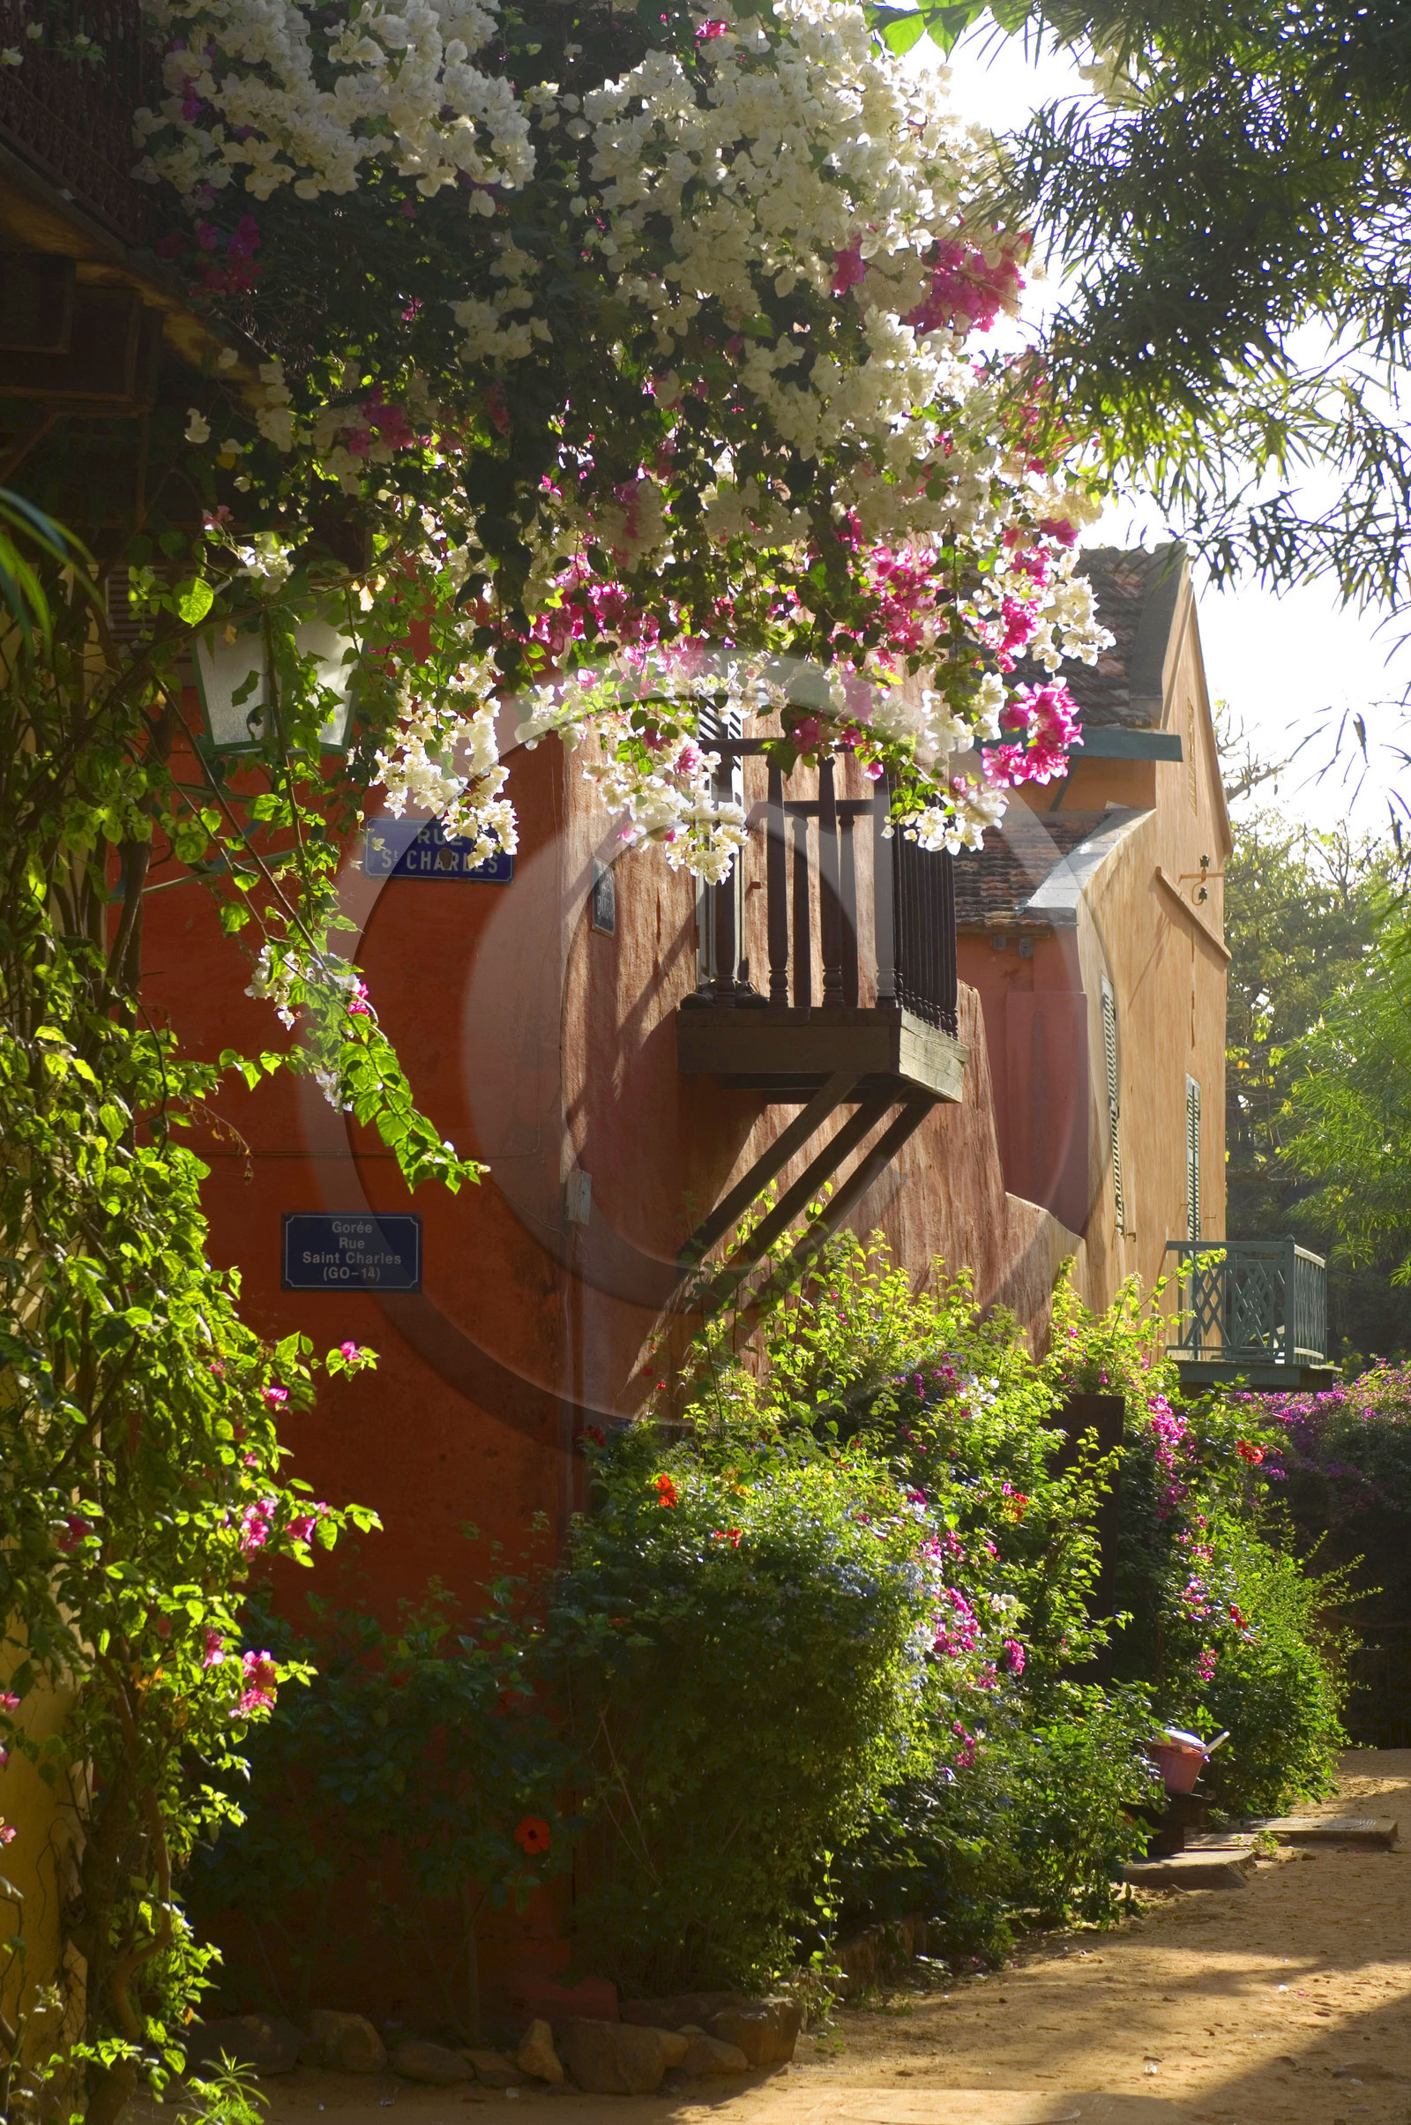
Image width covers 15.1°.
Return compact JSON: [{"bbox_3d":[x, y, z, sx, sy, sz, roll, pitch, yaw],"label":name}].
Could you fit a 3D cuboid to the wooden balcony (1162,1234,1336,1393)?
[{"bbox_3d":[4.449,2.062,42.792,1.090,1.109,4.398,-1,-4,10],"label":"wooden balcony"}]

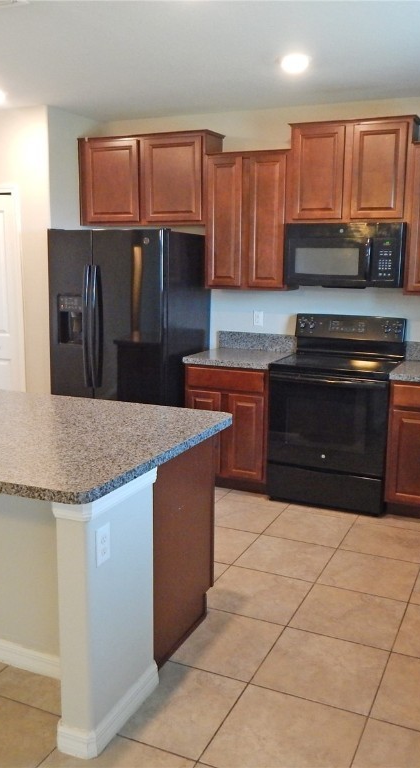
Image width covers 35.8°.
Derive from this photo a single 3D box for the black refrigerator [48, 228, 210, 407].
[{"bbox_3d":[-0.579,-0.229,4.839,0.919,1.774,0.810,5,11,24],"label":"black refrigerator"}]

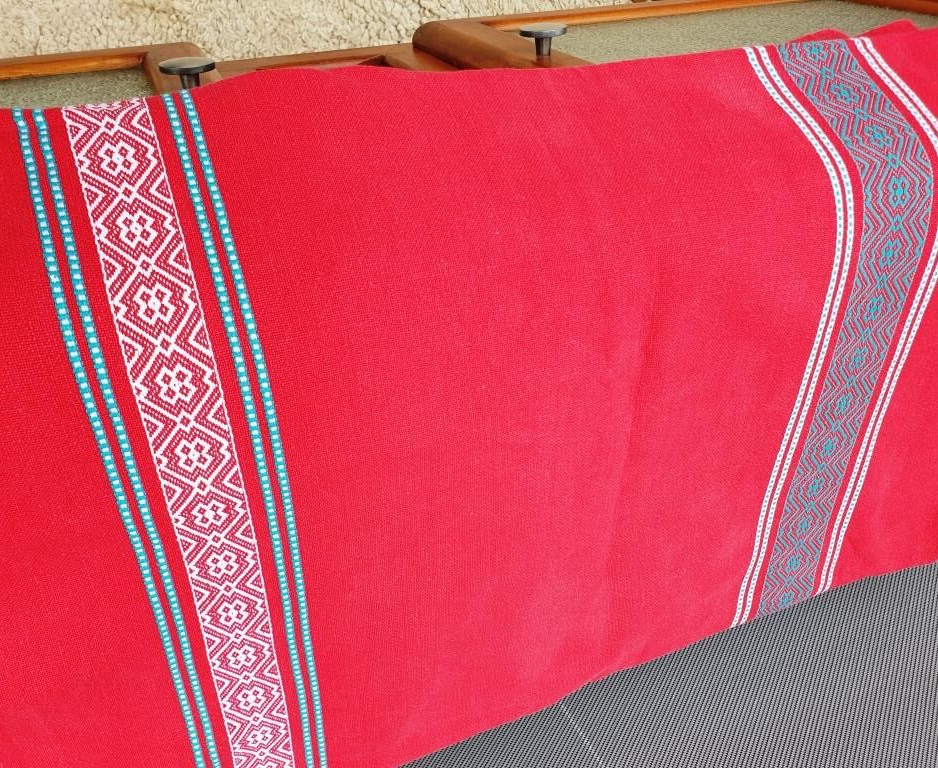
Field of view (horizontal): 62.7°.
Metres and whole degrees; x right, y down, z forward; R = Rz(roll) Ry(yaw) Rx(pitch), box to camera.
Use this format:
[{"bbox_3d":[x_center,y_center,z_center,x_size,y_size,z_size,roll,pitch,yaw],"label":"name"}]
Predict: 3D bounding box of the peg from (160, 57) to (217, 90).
[{"bbox_3d":[-0.170,-0.186,0.468,0.033,0.018,0.033,-2,35,0],"label":"peg"}]

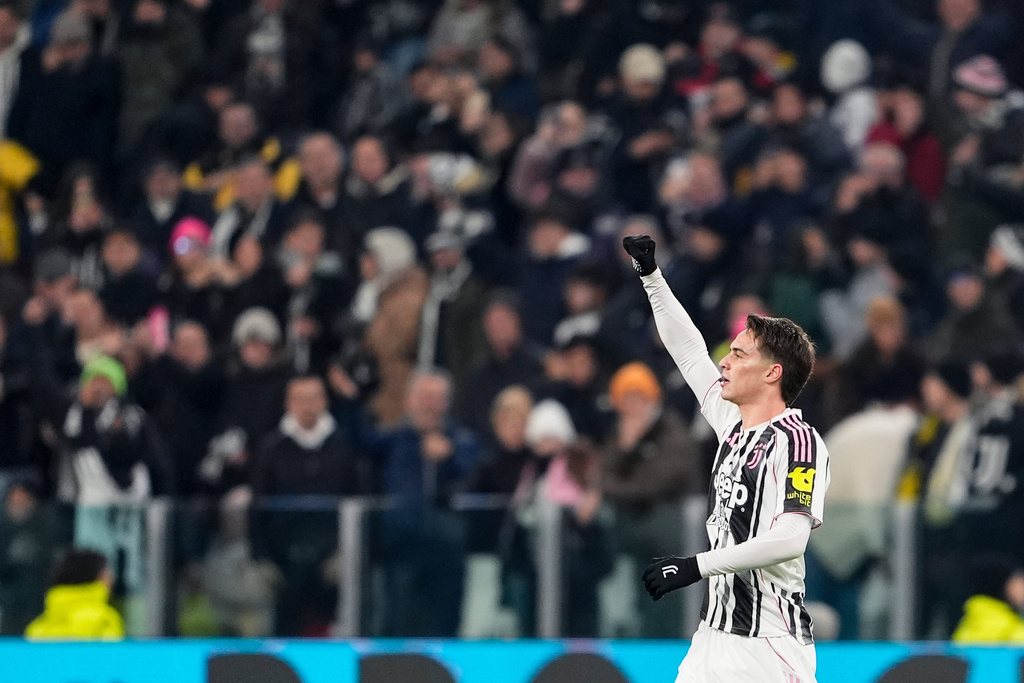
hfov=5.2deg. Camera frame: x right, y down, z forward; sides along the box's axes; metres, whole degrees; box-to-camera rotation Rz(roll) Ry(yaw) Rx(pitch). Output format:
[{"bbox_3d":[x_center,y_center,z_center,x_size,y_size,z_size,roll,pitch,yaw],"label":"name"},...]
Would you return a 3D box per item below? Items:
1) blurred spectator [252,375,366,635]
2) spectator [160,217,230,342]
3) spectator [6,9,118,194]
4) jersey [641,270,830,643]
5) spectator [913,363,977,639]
[{"bbox_3d":[-0.850,1.012,47.481,0.520,1.740,0.380,0,-1,0],"label":"blurred spectator"},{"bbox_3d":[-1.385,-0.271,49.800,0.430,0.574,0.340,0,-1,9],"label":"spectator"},{"bbox_3d":[-2.026,-0.627,51.281,0.520,1.740,0.400,0,-1,14],"label":"spectator"},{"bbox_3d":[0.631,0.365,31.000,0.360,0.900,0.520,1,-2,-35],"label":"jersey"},{"bbox_3d":[1.801,0.939,47.481,0.420,1.720,0.500,1,-2,-41],"label":"spectator"}]

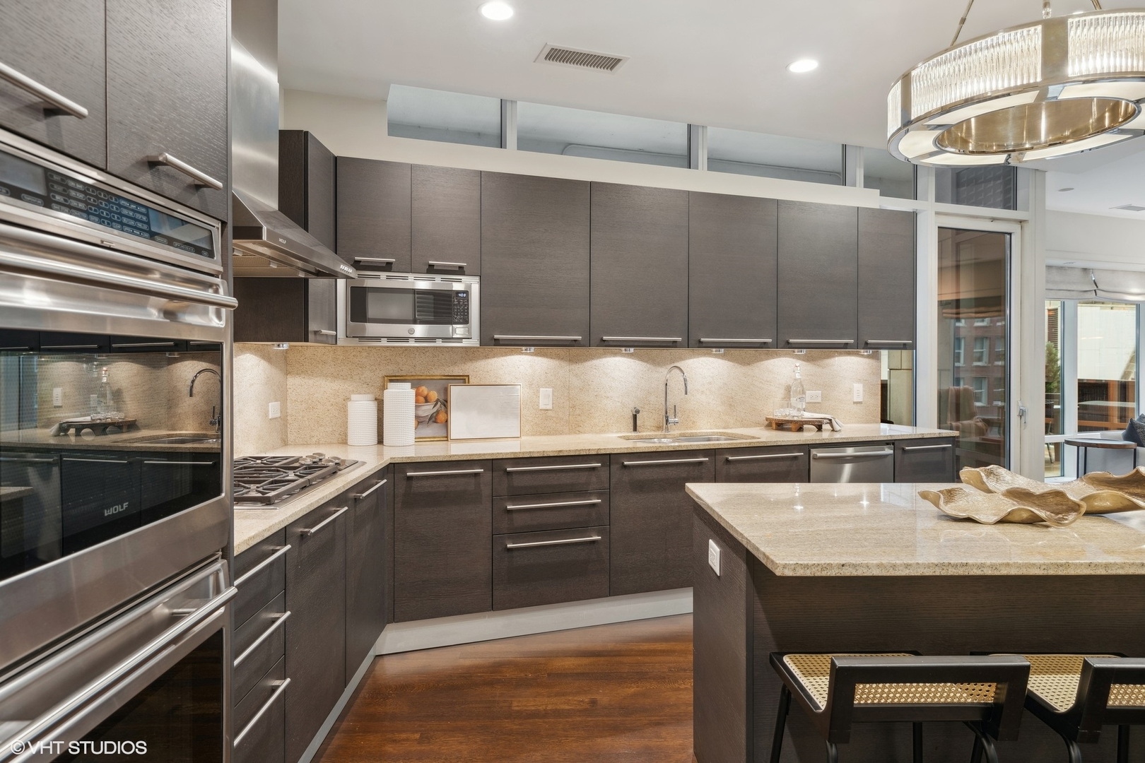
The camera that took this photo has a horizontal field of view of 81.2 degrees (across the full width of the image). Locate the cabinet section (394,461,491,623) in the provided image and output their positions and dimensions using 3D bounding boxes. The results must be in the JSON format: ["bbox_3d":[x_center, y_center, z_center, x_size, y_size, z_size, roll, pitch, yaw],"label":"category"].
[{"bbox_3d":[-0.699,0.734,3.414,0.455,0.725,0.630,0,1,-19],"label":"cabinet section"}]

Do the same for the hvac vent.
[{"bbox_3d":[0.044,-1.489,3.093,0.400,0.030,0.198,0,2,-19],"label":"hvac vent"}]

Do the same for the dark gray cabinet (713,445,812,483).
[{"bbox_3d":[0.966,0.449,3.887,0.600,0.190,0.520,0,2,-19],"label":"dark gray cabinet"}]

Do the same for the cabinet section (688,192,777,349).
[{"bbox_3d":[0.916,-0.654,4.122,0.607,0.912,0.320,0,1,-19],"label":"cabinet section"}]

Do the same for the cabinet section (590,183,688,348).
[{"bbox_3d":[0.340,-0.649,3.923,0.612,0.912,0.320,0,1,-19],"label":"cabinet section"}]

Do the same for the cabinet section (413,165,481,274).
[{"bbox_3d":[-0.693,-0.824,3.564,0.354,0.545,0.320,0,1,-19],"label":"cabinet section"}]

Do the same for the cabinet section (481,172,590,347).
[{"bbox_3d":[-0.237,-0.644,3.724,0.609,0.912,0.320,0,1,-19],"label":"cabinet section"}]

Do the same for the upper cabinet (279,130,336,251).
[{"bbox_3d":[-1.293,-0.625,3.024,0.341,0.903,0.383,0,2,-1],"label":"upper cabinet"}]

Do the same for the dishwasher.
[{"bbox_3d":[1.531,0.754,4.127,0.613,0.800,0.610,0,2,-19],"label":"dishwasher"}]

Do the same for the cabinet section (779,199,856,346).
[{"bbox_3d":[1.492,-0.659,4.320,0.611,0.912,0.320,0,1,-19],"label":"cabinet section"}]

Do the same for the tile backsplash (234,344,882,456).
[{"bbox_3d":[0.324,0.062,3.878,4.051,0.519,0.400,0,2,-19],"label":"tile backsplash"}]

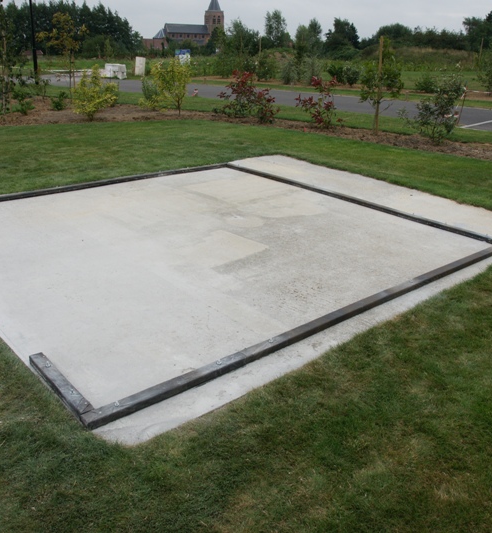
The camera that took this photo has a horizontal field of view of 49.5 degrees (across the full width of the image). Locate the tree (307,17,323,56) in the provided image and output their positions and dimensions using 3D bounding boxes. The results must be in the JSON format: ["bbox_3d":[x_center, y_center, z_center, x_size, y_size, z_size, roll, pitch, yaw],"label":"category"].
[{"bbox_3d":[9.475,-31.002,73.145,2.226,5.487,2.226,2,22,0],"label":"tree"}]

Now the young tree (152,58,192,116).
[{"bbox_3d":[-1.781,-4.274,12.744,0.881,1.306,0.950,2,22,0],"label":"young tree"}]

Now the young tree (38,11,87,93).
[{"bbox_3d":[-5.127,-5.851,14.979,1.362,2.328,1.300,2,22,0],"label":"young tree"}]

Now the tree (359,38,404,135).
[{"bbox_3d":[2.760,-3.665,10.859,0.830,1.874,0.850,2,22,0],"label":"tree"}]

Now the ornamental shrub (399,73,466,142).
[{"bbox_3d":[3.526,-2.977,10.079,1.174,1.240,1.100,2,22,0],"label":"ornamental shrub"}]

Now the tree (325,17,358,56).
[{"bbox_3d":[13.111,-30.746,72.691,4.703,5.566,4.703,2,22,0],"label":"tree"}]

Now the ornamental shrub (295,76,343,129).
[{"bbox_3d":[1.562,-3.527,11.484,1.003,1.075,0.950,2,22,0],"label":"ornamental shrub"}]

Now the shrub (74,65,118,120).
[{"bbox_3d":[-3.276,-3.774,11.607,0.971,1.163,1.000,2,22,0],"label":"shrub"}]

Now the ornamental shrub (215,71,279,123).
[{"bbox_3d":[0.012,-3.928,12.291,1.431,1.113,1.100,2,22,0],"label":"ornamental shrub"}]

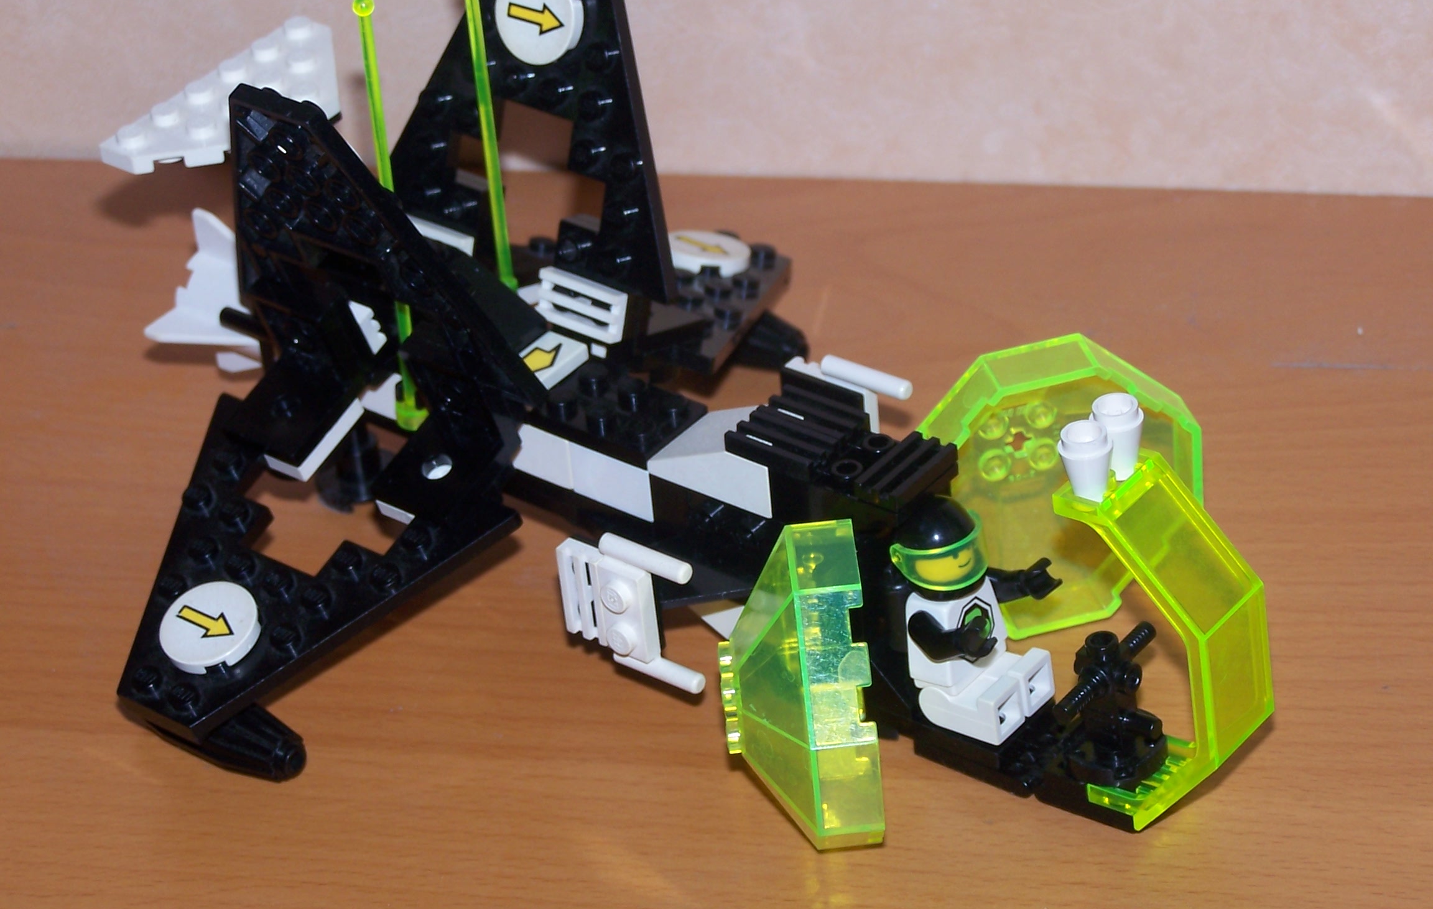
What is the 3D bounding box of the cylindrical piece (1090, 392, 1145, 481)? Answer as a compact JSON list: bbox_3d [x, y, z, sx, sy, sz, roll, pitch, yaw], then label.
[{"bbox_3d":[0.057,-0.002,0.617,0.008,0.011,0.008,-7,31,4],"label":"cylindrical piece"}]

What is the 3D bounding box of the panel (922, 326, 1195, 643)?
[{"bbox_3d":[0.050,0.002,0.683,0.048,0.048,0.020,-12,35,-10],"label":"panel"}]

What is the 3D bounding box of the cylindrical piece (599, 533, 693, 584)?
[{"bbox_3d":[-0.010,0.015,0.646,0.016,0.003,0.003,21,42,32],"label":"cylindrical piece"}]

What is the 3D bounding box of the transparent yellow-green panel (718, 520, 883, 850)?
[{"bbox_3d":[0.012,0.035,0.640,0.020,0.048,0.048,-5,35,0],"label":"transparent yellow-green panel"}]

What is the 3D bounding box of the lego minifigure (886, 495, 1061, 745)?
[{"bbox_3d":[0.039,0.023,0.650,0.021,0.033,0.024,21,42,32],"label":"lego minifigure"}]

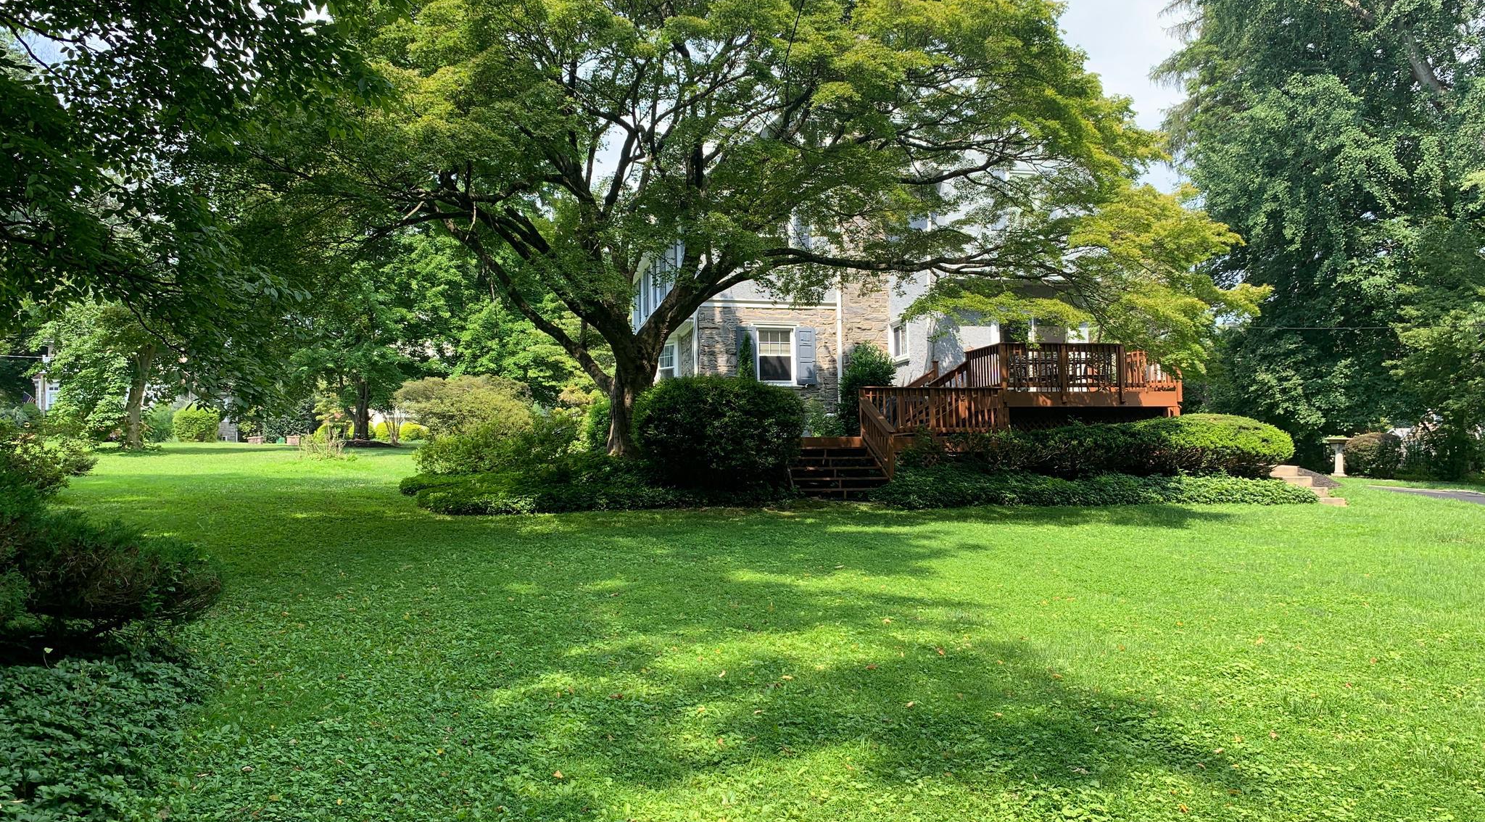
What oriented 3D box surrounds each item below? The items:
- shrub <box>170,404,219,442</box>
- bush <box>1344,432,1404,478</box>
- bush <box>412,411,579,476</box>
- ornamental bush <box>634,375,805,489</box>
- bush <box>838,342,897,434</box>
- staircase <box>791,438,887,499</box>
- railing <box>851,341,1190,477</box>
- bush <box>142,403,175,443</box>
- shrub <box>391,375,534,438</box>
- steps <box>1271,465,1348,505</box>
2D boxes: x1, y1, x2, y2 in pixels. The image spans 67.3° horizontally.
[{"bbox_3d":[-22.536,0.502,46.000,2.050,1.550,1.800,0,-1,-29],"label":"shrub"},{"bbox_3d":[14.442,1.008,25.500,1.500,1.050,1.350,-1,-1,29],"label":"bush"},{"bbox_3d":[-4.840,0.698,22.000,3.200,1.350,2.400,0,-1,-6],"label":"bush"},{"bbox_3d":[-0.416,0.385,20.000,3.050,2.050,2.600,0,-1,-6],"label":"ornamental bush"},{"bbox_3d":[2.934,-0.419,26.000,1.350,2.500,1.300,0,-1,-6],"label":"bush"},{"bbox_3d":[1.740,1.030,20.300,1.720,1.070,1.650,0,-1,-8],"label":"staircase"},{"bbox_3d":[5.180,0.050,23.900,6.400,2.650,4.600,0,-1,-6],"label":"railing"},{"bbox_3d":[-24.566,0.513,47.000,1.450,1.650,1.400,0,-1,-29],"label":"bush"},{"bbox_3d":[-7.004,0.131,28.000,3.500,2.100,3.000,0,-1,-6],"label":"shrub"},{"bbox_3d":[9.600,1.290,19.500,1.350,0.720,1.250,0,-1,9],"label":"steps"}]

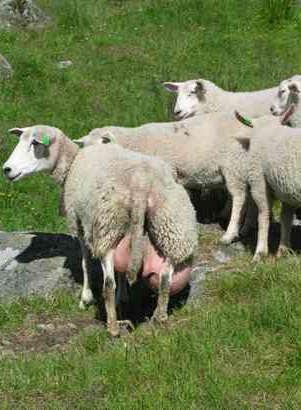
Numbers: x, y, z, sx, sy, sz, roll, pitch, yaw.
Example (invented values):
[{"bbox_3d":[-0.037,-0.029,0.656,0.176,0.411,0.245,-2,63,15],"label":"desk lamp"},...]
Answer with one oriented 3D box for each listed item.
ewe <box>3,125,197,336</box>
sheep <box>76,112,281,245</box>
[{"bbox_3d":[-0.245,0.080,5.760,0.570,0.790,1.040,-3,10,-20],"label":"ewe"},{"bbox_3d":[0.100,-0.140,6.720,1.030,0.660,0.420,-1,9,-7],"label":"sheep"}]

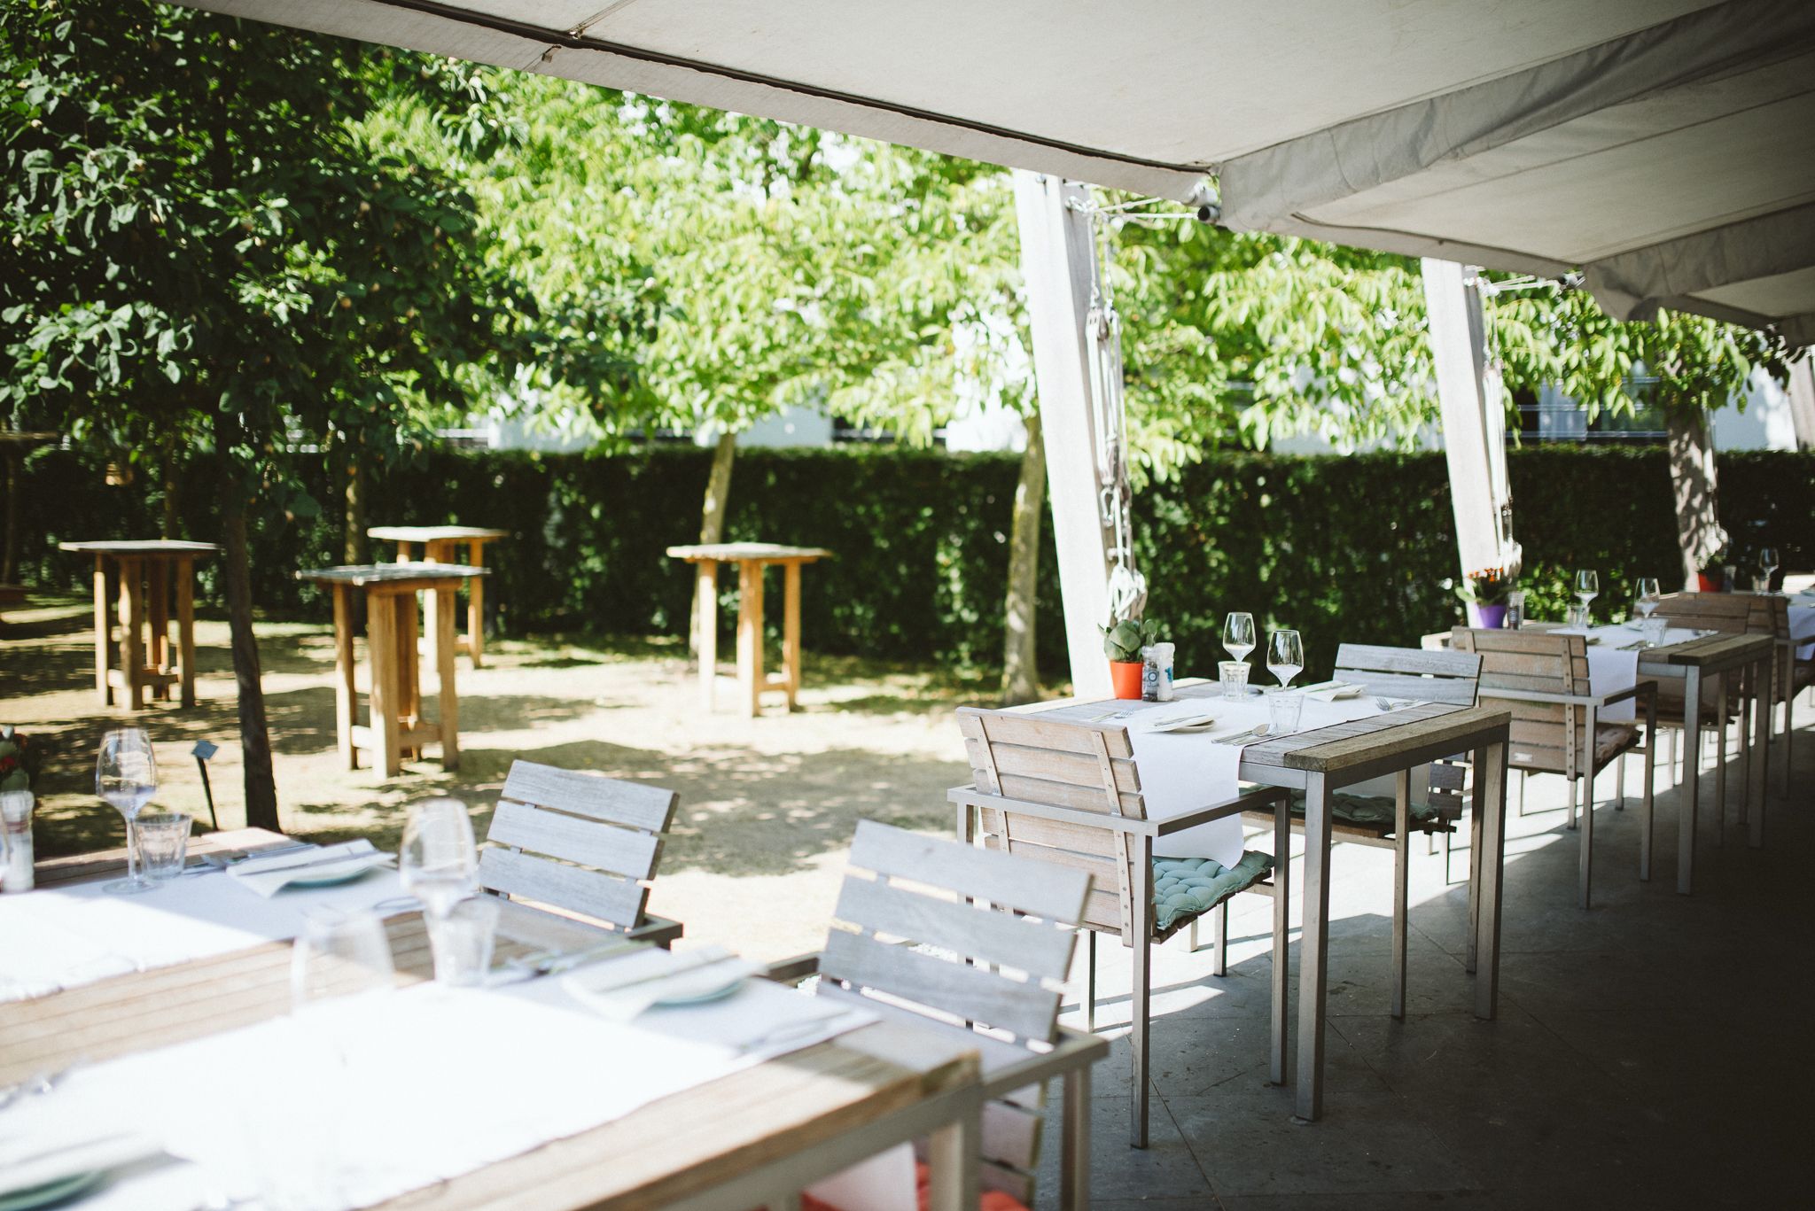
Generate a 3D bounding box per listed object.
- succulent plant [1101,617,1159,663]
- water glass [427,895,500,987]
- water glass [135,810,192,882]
[{"bbox_3d":[0.557,0.085,4.410,0.140,0.115,0.135,5,7,41],"label":"succulent plant"},{"bbox_3d":[-0.507,0.383,2.013,0.082,0.088,0.082,1,5,0],"label":"water glass"},{"bbox_3d":[-1.041,0.337,2.469,0.079,0.087,0.079,5,7,41],"label":"water glass"}]

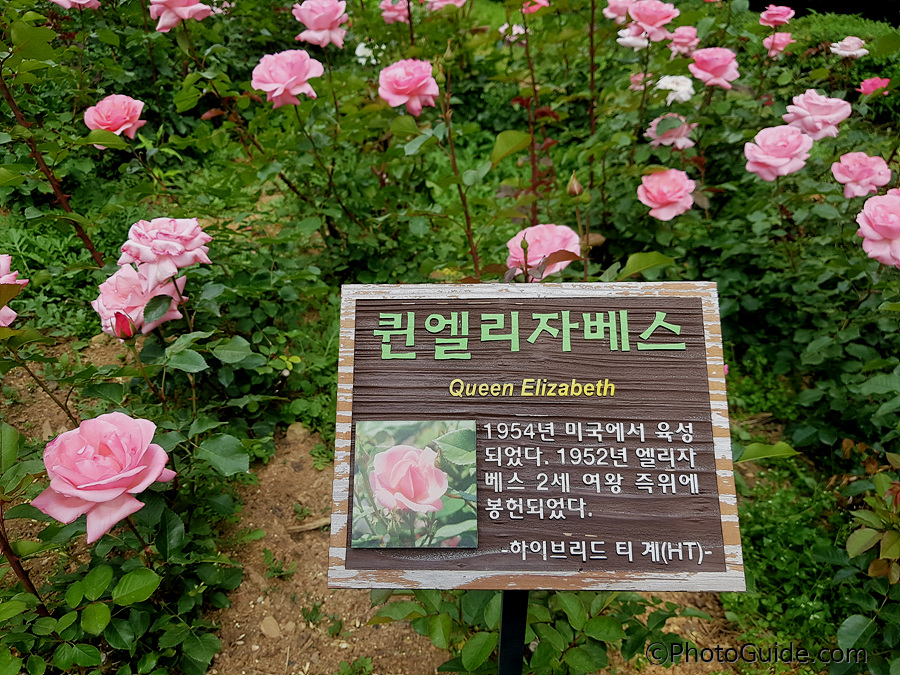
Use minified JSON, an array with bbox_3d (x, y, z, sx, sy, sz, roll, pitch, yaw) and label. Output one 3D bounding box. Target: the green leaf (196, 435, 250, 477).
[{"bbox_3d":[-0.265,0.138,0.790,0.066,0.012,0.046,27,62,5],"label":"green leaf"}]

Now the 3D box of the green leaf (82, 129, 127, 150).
[{"bbox_3d":[-0.450,-0.258,0.880,0.059,0.012,0.034,0,56,-15],"label":"green leaf"}]

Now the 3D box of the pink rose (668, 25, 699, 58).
[{"bbox_3d":[0.593,-0.753,1.720,0.073,0.070,0.070,5,45,9],"label":"pink rose"}]

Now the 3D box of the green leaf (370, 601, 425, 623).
[{"bbox_3d":[-0.062,0.324,0.800,0.067,0.013,0.037,-5,35,-9],"label":"green leaf"}]

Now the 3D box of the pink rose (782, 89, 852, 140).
[{"bbox_3d":[0.544,-0.330,1.000,0.098,0.060,0.098,15,43,24],"label":"pink rose"}]

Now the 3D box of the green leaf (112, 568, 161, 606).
[{"bbox_3d":[-0.325,0.259,0.700,0.047,0.010,0.029,-20,61,-30],"label":"green leaf"}]

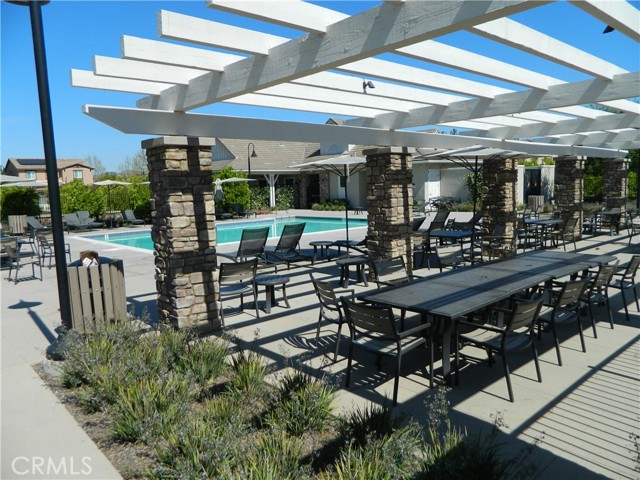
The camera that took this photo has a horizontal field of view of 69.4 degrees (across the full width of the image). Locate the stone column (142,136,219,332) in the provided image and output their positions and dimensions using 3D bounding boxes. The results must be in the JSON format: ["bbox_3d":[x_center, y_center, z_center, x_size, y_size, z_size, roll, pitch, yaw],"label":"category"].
[{"bbox_3d":[-1.784,-0.053,6.107,0.693,2.491,0.693,-7,8,-40],"label":"stone column"}]

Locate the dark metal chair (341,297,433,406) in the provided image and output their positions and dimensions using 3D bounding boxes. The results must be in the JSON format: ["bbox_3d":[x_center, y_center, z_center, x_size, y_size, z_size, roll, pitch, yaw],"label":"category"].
[{"bbox_3d":[0.603,0.912,4.130,0.575,0.850,0.580,-8,8,-41],"label":"dark metal chair"}]

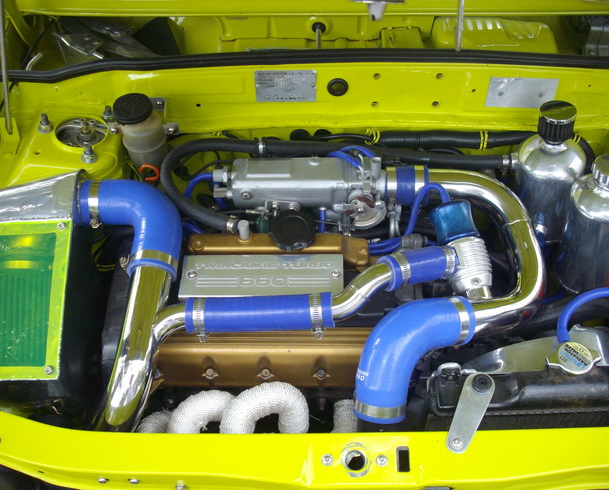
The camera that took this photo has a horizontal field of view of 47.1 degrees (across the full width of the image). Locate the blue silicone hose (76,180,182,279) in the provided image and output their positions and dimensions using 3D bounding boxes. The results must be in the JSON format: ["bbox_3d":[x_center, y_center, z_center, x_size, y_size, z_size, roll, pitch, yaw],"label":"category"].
[{"bbox_3d":[-0.220,-0.006,0.881,0.147,0.072,0.143,0,45,0],"label":"blue silicone hose"}]

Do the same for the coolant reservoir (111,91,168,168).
[{"bbox_3d":[-0.258,-0.181,1.090,0.067,0.106,0.067,0,45,0],"label":"coolant reservoir"}]

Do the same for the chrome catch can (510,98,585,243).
[{"bbox_3d":[0.381,-0.117,1.080,0.107,0.207,0.104,0,45,0],"label":"chrome catch can"}]

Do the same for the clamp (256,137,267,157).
[{"bbox_3d":[-0.065,-0.148,1.046,0.013,0.029,0.029,0,45,0],"label":"clamp"}]

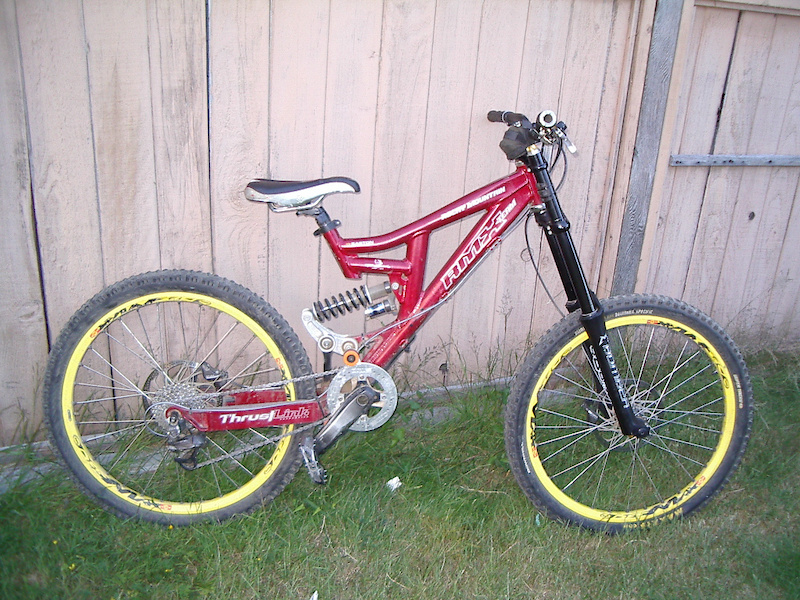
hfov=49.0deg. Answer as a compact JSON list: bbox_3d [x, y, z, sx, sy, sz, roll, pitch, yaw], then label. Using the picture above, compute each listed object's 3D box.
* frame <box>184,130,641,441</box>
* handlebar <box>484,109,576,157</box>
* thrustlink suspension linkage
[{"bbox_3d":[0.048,-0.040,2.192,1.190,0.730,0.200,3,10,-5],"label":"frame"},{"bbox_3d":[0.323,-0.402,2.150,0.145,0.140,0.720,3,10,-5],"label":"handlebar"},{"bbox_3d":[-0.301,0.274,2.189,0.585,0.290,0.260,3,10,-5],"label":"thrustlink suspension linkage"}]

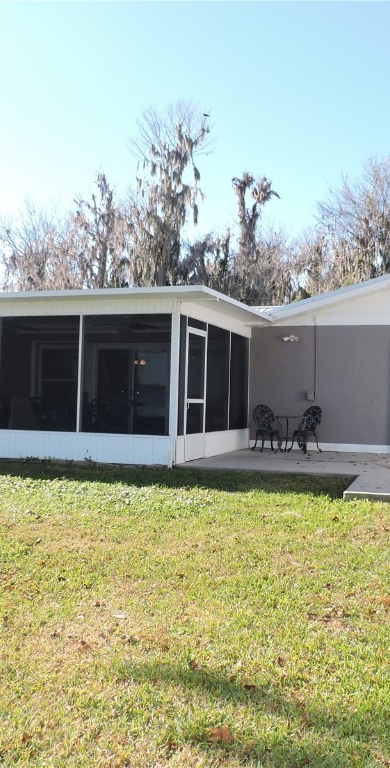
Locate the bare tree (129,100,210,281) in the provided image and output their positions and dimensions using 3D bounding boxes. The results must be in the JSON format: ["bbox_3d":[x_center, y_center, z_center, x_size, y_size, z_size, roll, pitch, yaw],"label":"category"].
[{"bbox_3d":[-1.642,-6.989,39.788,4.845,17.976,4.845,1,-1,-3],"label":"bare tree"}]

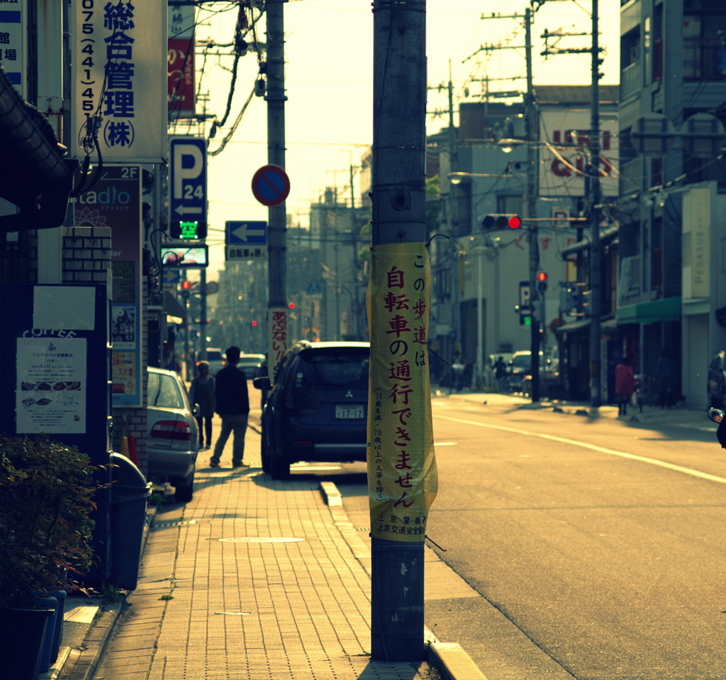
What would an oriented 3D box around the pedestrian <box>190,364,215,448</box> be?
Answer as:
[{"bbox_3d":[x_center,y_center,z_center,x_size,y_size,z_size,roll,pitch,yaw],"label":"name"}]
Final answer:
[{"bbox_3d":[-2.807,1.163,78.000,0.470,1.550,0.340,0,0,0],"label":"pedestrian"}]

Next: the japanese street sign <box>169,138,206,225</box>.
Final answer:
[{"bbox_3d":[-2.736,-2.386,70.000,0.600,1.600,0.200,0,0,-2],"label":"japanese street sign"}]

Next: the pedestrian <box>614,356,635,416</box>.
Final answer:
[{"bbox_3d":[6.801,1.209,116.000,0.500,1.520,0.400,0,0,3],"label":"pedestrian"}]

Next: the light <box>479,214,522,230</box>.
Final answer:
[{"bbox_3d":[3.991,-3.398,129.000,1.250,0.450,0.360,0,0,1],"label":"light"}]

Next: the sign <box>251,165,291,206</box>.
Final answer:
[{"bbox_3d":[-1.335,-2.246,65.000,0.600,0.600,0.050,0,0,-14],"label":"sign"}]

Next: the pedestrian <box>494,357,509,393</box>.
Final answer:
[{"bbox_3d":[6.086,1.516,196.000,0.550,1.630,0.420,0,0,23],"label":"pedestrian"}]

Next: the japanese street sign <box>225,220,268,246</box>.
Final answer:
[{"bbox_3d":[-1.686,-1.552,65.000,0.600,0.350,0.050,0,0,-14],"label":"japanese street sign"}]

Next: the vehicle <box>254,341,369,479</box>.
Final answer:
[{"bbox_3d":[-0.240,0.820,54.400,1.800,1.680,4.600,0,0,-2],"label":"vehicle"}]

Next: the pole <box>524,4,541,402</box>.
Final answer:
[{"bbox_3d":[5.587,-4.433,147.000,0.360,13.000,0.360,-1,0,2],"label":"pole"}]

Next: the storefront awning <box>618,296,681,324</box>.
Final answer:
[{"bbox_3d":[8.258,-0.795,129.000,0.850,0.680,10.500,0,0,-2],"label":"storefront awning"}]

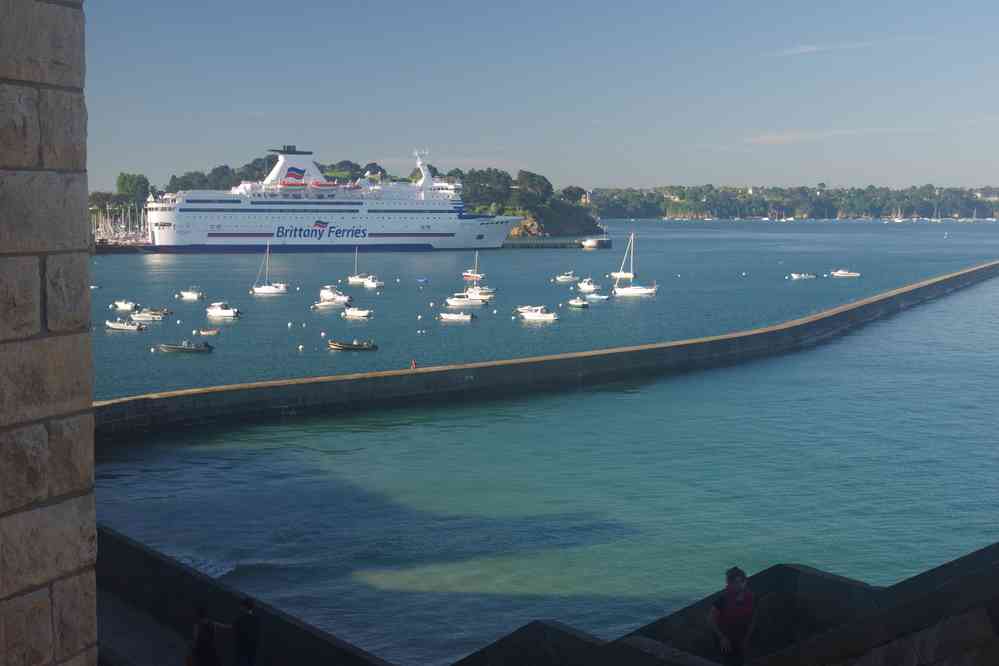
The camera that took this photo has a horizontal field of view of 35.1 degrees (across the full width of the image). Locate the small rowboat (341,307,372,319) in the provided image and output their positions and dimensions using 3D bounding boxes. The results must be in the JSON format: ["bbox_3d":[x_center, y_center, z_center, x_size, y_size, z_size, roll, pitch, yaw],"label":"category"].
[{"bbox_3d":[-21.142,-3.126,237.803,4.443,1.500,1.750,0,4,3],"label":"small rowboat"}]

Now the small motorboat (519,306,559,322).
[{"bbox_3d":[5.830,-2.895,232.689,5.666,1.965,2.200,0,4,0],"label":"small motorboat"}]

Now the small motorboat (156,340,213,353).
[{"bbox_3d":[-35.482,1.452,180.073,6.158,1.292,2.200,0,4,3],"label":"small motorboat"}]

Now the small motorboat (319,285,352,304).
[{"bbox_3d":[-29.120,-6.890,280.710,6.400,3.320,2.400,4,6,38],"label":"small motorboat"}]

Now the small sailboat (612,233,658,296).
[{"bbox_3d":[25.782,-13.149,300.891,8.511,11.884,2.800,0,4,-5],"label":"small sailboat"}]

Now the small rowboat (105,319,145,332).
[{"bbox_3d":[-51.730,-1.120,218.500,5.500,1.410,2.000,2,5,18],"label":"small rowboat"}]

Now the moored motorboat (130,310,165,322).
[{"bbox_3d":[-51.032,-2.522,230.024,4.734,1.363,1.900,0,4,3],"label":"moored motorboat"}]

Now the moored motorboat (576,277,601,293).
[{"bbox_3d":[18.120,-9.760,321.140,4.900,2.900,2.000,2,5,20],"label":"moored motorboat"}]

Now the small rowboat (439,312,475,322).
[{"bbox_3d":[-6.500,-2.630,242.140,5.400,1.210,2.000,1,5,10],"label":"small rowboat"}]

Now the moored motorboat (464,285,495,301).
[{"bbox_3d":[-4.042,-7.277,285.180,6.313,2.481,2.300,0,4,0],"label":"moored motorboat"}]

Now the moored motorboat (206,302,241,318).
[{"bbox_3d":[-42.790,-3.620,245.180,5.400,2.340,2.100,3,5,30],"label":"moored motorboat"}]

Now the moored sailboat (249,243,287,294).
[{"bbox_3d":[-44.180,-12.500,305.890,6.600,10.310,2.400,1,5,8],"label":"moored sailboat"}]

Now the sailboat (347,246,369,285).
[{"bbox_3d":[-31.140,-14.960,349.360,5.200,8.160,2.000,2,5,20],"label":"sailboat"}]

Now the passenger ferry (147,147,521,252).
[{"bbox_3d":[-59.136,-52.858,626.176,152.000,40.000,26.000,-2,5,-29],"label":"passenger ferry"}]

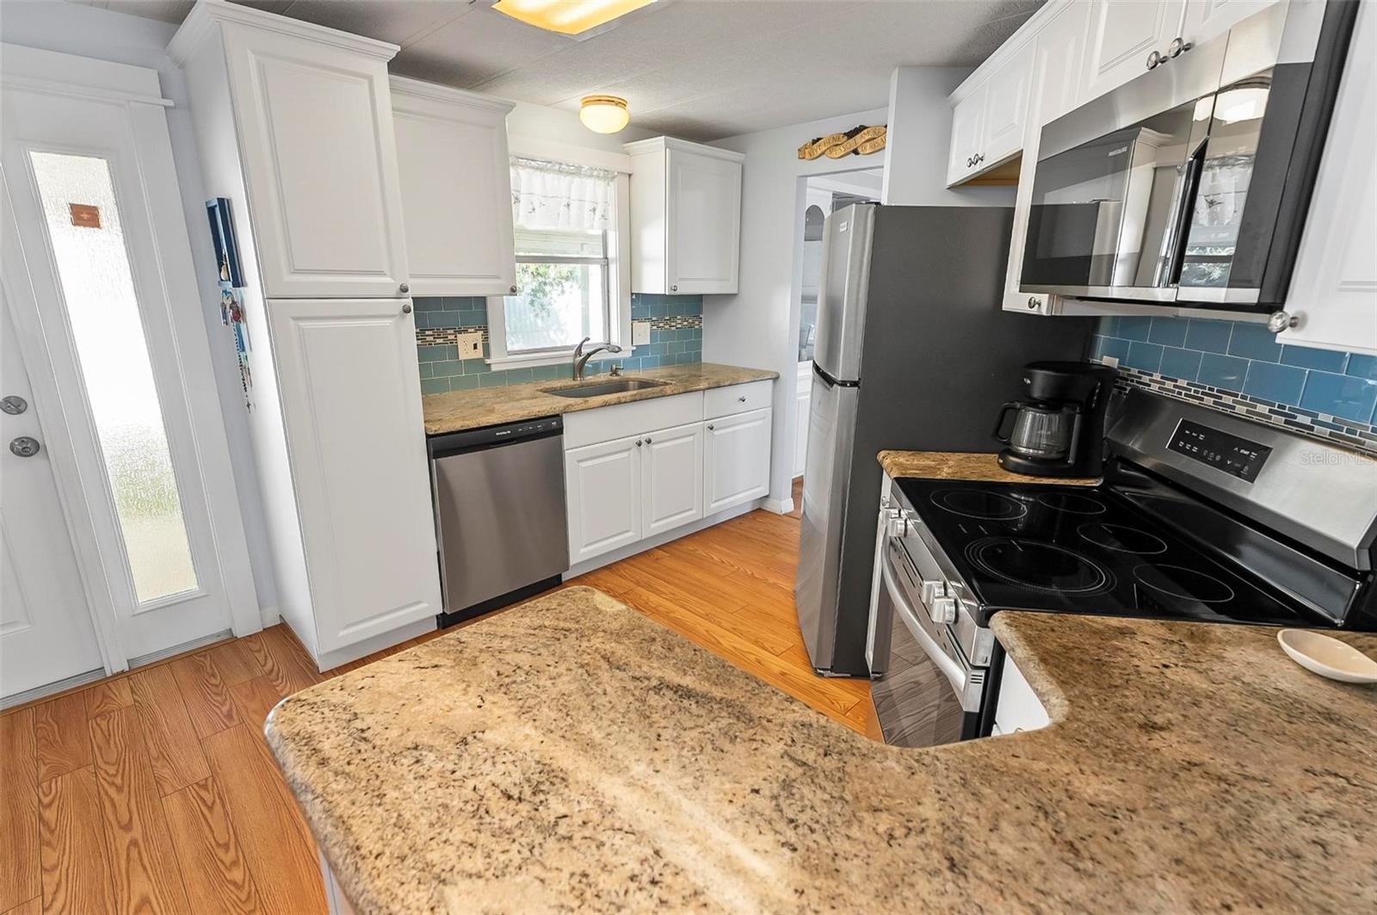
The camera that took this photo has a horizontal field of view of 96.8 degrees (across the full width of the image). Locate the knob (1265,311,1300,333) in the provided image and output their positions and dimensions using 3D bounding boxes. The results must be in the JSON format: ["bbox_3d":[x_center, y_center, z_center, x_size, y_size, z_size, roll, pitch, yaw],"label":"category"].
[{"bbox_3d":[0.831,-0.189,0.854,0.031,0.031,0.031,3,16,5],"label":"knob"}]

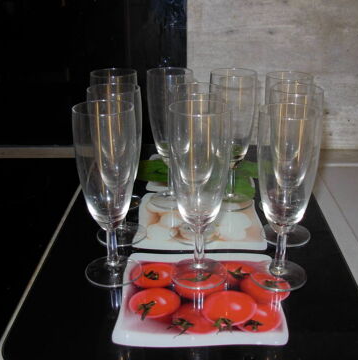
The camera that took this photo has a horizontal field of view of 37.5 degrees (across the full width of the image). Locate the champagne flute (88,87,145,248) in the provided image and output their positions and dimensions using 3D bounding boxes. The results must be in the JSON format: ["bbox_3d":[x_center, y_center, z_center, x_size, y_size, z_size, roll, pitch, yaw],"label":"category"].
[{"bbox_3d":[-0.068,-0.016,0.596,0.059,0.174,0.059,-1,22,0],"label":"champagne flute"}]

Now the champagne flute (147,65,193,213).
[{"bbox_3d":[-0.010,-0.052,0.684,0.059,0.174,0.059,-1,22,0],"label":"champagne flute"}]

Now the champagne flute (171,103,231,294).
[{"bbox_3d":[0.020,0.016,0.514,0.059,0.174,0.059,-1,22,0],"label":"champagne flute"}]

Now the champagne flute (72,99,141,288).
[{"bbox_3d":[-0.069,0.015,0.520,0.059,0.174,0.059,-1,22,0],"label":"champagne flute"}]

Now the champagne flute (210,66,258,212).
[{"bbox_3d":[0.069,-0.050,0.677,0.059,0.174,0.059,-1,22,0],"label":"champagne flute"}]

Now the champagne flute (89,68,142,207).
[{"bbox_3d":[-0.080,-0.052,0.686,0.059,0.174,0.059,-1,22,0],"label":"champagne flute"}]

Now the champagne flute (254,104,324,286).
[{"bbox_3d":[0.101,0.017,0.509,0.059,0.174,0.059,-1,22,0],"label":"champagne flute"}]

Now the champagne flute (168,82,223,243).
[{"bbox_3d":[0.017,-0.017,0.595,0.059,0.174,0.059,-1,22,0],"label":"champagne flute"}]

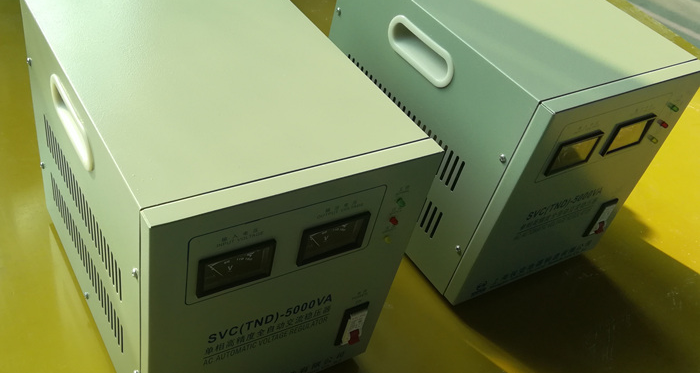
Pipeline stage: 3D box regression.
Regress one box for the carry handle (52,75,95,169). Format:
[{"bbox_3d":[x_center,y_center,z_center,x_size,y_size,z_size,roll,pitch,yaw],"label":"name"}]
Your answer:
[{"bbox_3d":[-0.212,-0.055,0.444,0.033,0.041,0.109,-16,49,-34],"label":"carry handle"}]

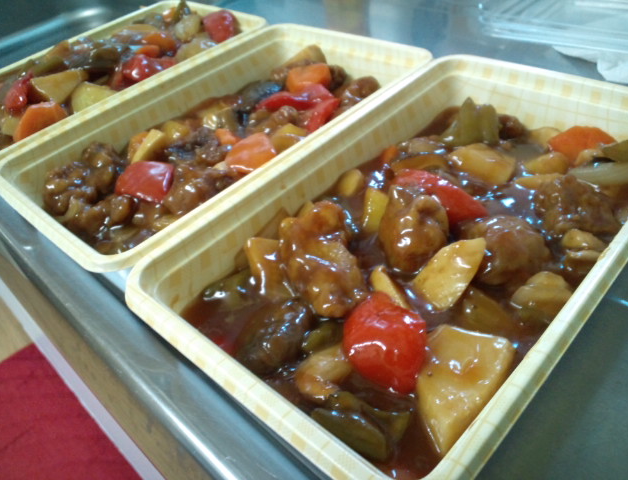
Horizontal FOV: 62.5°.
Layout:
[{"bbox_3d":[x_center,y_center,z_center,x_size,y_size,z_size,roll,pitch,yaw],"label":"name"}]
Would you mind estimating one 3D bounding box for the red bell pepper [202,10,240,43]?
[{"bbox_3d":[-0.066,-0.152,0.370,0.023,0.023,0.021,27,52,35],"label":"red bell pepper"}]

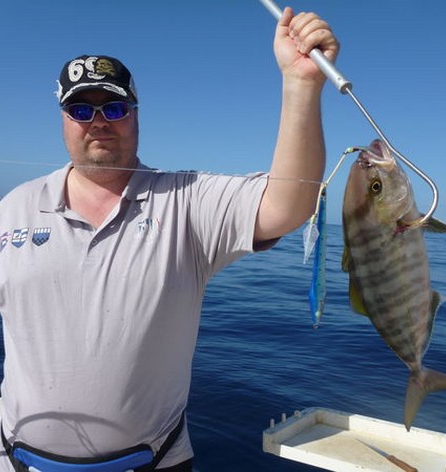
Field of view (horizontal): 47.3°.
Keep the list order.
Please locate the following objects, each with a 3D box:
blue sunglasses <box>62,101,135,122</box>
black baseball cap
[{"bbox_3d":[-0.267,-0.259,1.111,0.150,0.046,0.135,-3,3,-10],"label":"blue sunglasses"},{"bbox_3d":[-0.273,-0.336,1.100,0.178,0.135,0.262,-3,3,-10],"label":"black baseball cap"}]

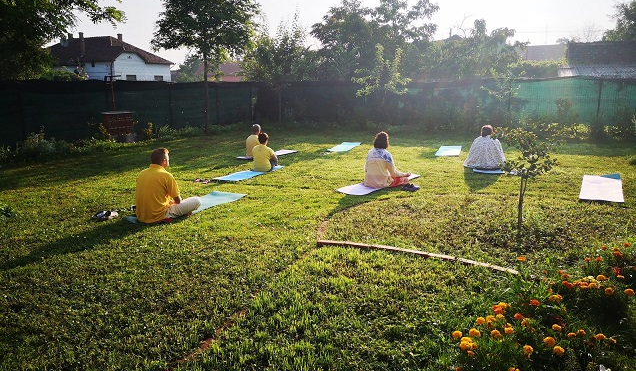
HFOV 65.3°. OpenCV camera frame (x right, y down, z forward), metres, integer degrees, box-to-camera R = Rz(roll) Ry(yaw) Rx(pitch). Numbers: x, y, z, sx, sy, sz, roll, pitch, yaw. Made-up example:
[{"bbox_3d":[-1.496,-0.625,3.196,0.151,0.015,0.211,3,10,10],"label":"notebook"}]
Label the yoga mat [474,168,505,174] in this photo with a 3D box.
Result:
[{"bbox_3d":[3.631,-0.444,10.324,0.600,0.015,1.740,4,13,23],"label":"yoga mat"}]

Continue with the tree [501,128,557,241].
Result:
[{"bbox_3d":[2.286,-0.027,5.400,0.550,1.210,0.520,-1,12,0],"label":"tree"}]

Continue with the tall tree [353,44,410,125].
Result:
[{"bbox_3d":[2.390,-3.748,18.626,1.997,3.020,1.997,0,12,0],"label":"tall tree"}]

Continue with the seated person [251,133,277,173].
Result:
[{"bbox_3d":[-1.069,-0.709,10.200,0.650,0.820,0.650,4,13,23],"label":"seated person"}]

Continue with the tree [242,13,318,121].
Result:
[{"bbox_3d":[-1.618,-4.948,21.168,2.970,4.500,2.970,0,12,0],"label":"tree"}]

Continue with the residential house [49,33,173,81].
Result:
[{"bbox_3d":[-23.392,-12.638,54.503,9.000,7.000,13.000,-12,16,-43],"label":"residential house"}]

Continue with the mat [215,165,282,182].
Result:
[{"bbox_3d":[-1.358,-0.266,10.077,0.589,0.015,1.720,5,14,26],"label":"mat"}]

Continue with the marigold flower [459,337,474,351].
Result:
[{"bbox_3d":[0.853,0.913,2.849,0.080,0.060,0.080,0,12,0],"label":"marigold flower"}]

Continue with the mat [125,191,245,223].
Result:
[{"bbox_3d":[-1.947,0.304,7.505,0.611,0.015,1.801,7,15,34],"label":"mat"}]

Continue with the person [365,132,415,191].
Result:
[{"bbox_3d":[1.108,-0.396,7.850,0.720,0.870,0.680,6,14,31],"label":"person"}]

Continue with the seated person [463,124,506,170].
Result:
[{"bbox_3d":[3.379,-0.805,10.036,0.800,0.840,0.660,4,13,20],"label":"seated person"}]

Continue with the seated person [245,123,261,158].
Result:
[{"bbox_3d":[-1.587,-1.146,12.500,0.680,0.860,0.680,5,13,27],"label":"seated person"}]

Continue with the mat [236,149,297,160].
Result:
[{"bbox_3d":[-1.228,-0.772,12.407,0.582,0.015,1.680,8,15,38],"label":"mat"}]

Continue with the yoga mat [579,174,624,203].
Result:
[{"bbox_3d":[4.286,0.030,7.500,0.600,0.020,1.800,6,13,29],"label":"yoga mat"}]

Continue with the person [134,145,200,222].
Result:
[{"bbox_3d":[-1.934,-0.025,6.250,0.740,0.920,0.720,5,13,28],"label":"person"}]

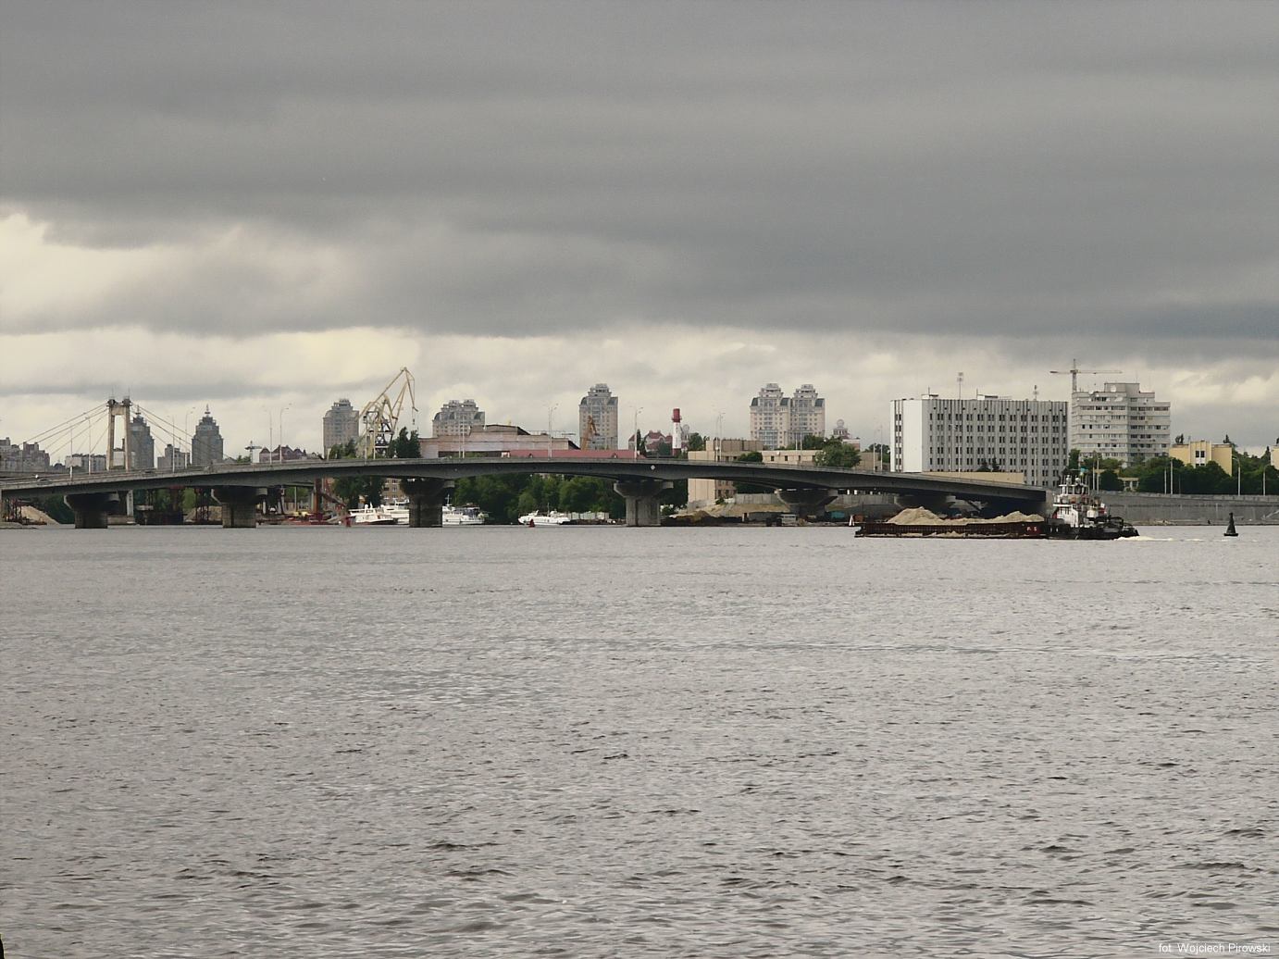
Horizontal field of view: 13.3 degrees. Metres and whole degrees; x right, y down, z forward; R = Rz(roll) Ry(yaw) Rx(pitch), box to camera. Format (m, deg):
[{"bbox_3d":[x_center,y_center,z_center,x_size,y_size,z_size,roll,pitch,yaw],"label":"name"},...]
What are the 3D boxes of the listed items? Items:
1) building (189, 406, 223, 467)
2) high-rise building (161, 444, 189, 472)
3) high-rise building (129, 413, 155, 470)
[{"bbox_3d":[-415.450,-25.000,5300.000,25.000,91.360,25.000,0,0,12],"label":"building"},{"bbox_3d":[-355.300,-5.330,4200.000,23.000,44.960,20.000,0,0,-6],"label":"high-rise building"},{"bbox_3d":[-482.030,-24.040,5300.000,25.000,89.430,25.000,0,0,12],"label":"high-rise building"}]

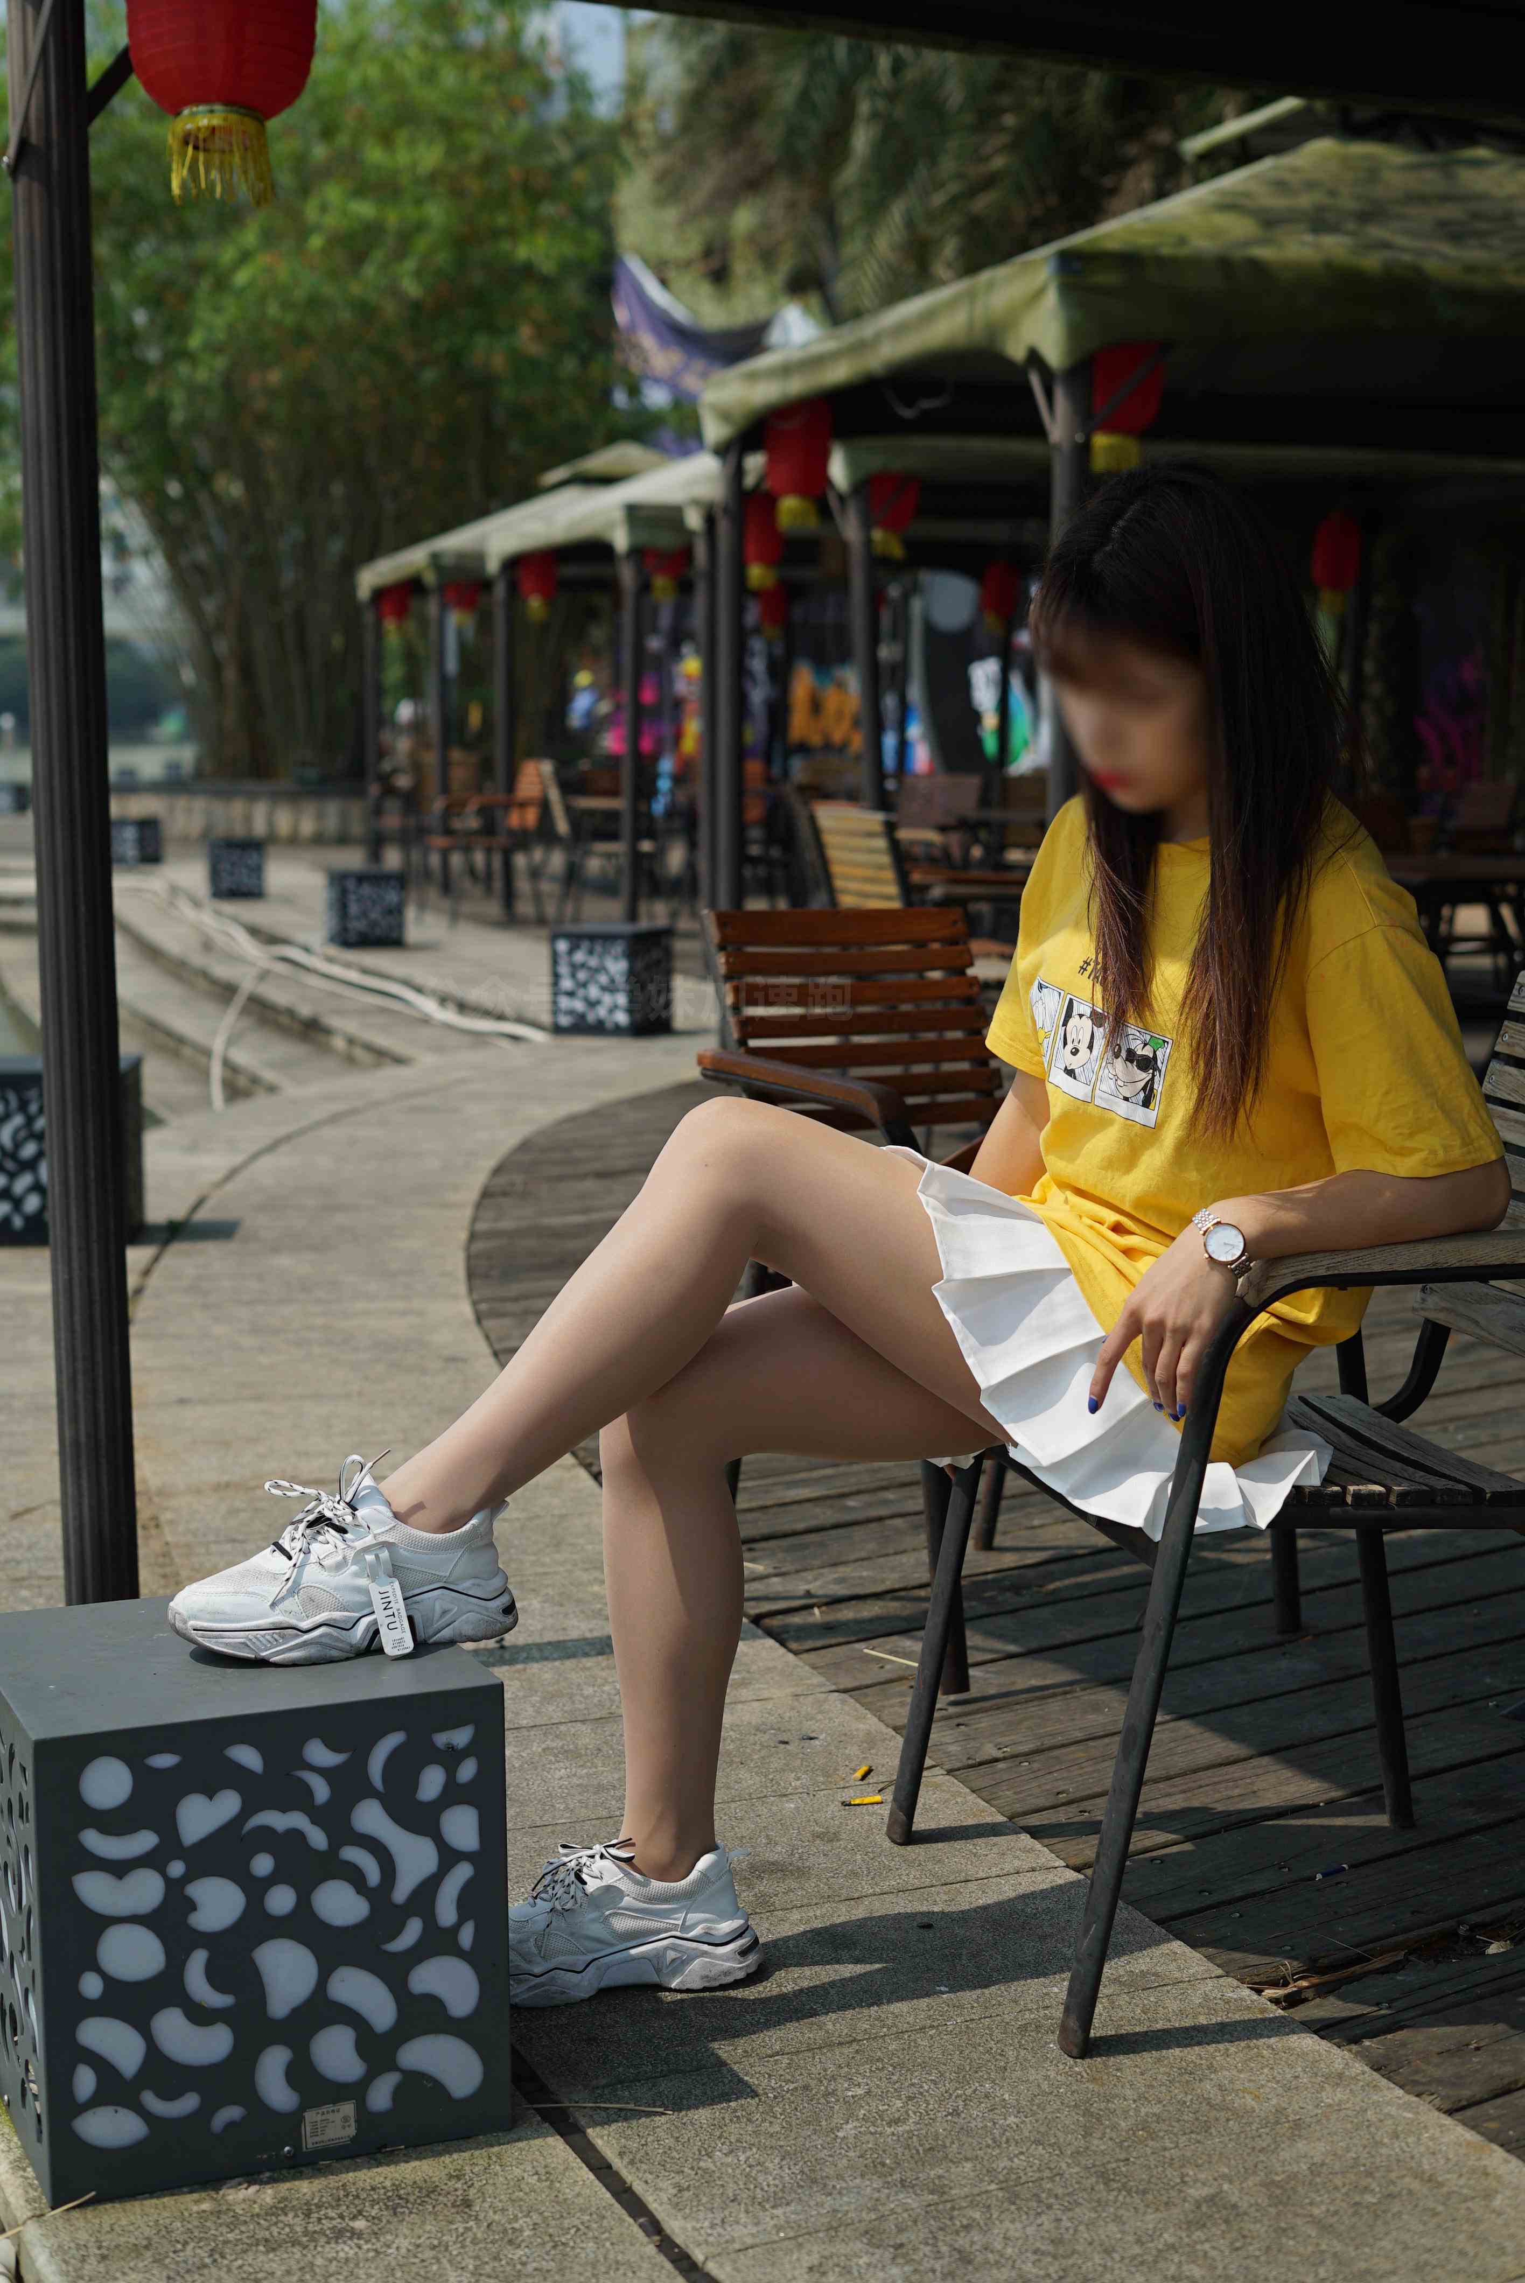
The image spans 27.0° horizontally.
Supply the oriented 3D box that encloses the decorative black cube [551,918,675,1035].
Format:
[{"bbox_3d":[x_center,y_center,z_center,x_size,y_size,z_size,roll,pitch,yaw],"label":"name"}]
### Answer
[{"bbox_3d":[-0.539,-0.581,11.421,0.350,0.360,0.350,3,8,26],"label":"decorative black cube"}]

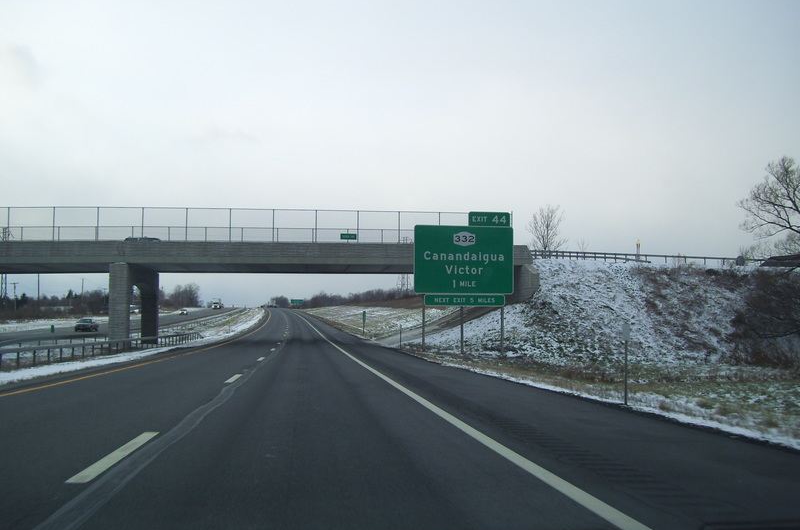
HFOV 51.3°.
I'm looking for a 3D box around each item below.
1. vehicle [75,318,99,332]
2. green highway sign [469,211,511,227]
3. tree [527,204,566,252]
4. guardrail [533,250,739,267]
[{"bbox_3d":[-36.037,6.949,96.000,1.840,1.630,5.000,1,-4,-8],"label":"vehicle"},{"bbox_3d":[4.743,-2.409,44.000,2.130,0.750,0.060,1,-4,-9],"label":"green highway sign"},{"bbox_3d":[18.592,-3.845,105.000,5.300,7.500,5.300,0,-4,0],"label":"tree"},{"bbox_3d":[19.402,-0.460,67.200,19.200,0.850,0.300,1,-4,-14],"label":"guardrail"}]

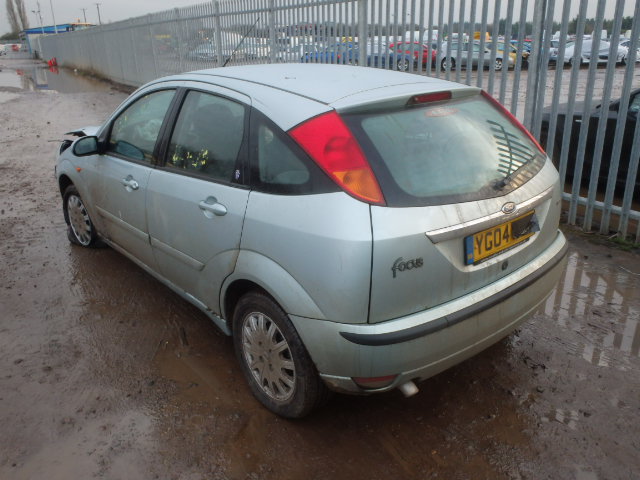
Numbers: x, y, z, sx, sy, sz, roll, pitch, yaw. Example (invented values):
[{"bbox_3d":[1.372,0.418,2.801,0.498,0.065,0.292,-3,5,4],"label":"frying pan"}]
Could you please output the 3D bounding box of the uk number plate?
[{"bbox_3d":[0.775,-0.020,2.186,0.520,0.112,0.020,-18,18,-37],"label":"uk number plate"}]

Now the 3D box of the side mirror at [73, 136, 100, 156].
[{"bbox_3d":[-1.500,-0.599,3.312,0.200,0.140,0.120,-18,26,-37],"label":"side mirror"}]

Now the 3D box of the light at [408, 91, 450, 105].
[{"bbox_3d":[0.490,-0.629,2.293,0.280,0.038,0.040,-18,26,-37],"label":"light"}]

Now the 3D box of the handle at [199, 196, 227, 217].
[{"bbox_3d":[-0.479,-0.144,2.334,0.055,0.070,0.215,-18,26,-37],"label":"handle"}]

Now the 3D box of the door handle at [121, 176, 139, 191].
[{"bbox_3d":[-1.126,-0.332,3.070,0.055,0.070,0.215,-18,26,-37],"label":"door handle"}]

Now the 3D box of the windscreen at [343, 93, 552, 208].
[{"bbox_3d":[0.605,-0.404,2.246,1.150,0.080,0.530,-18,65,-37],"label":"windscreen"}]

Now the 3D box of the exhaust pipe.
[{"bbox_3d":[0.351,0.588,2.075,0.053,0.053,0.085,-18,26,-37],"label":"exhaust pipe"}]

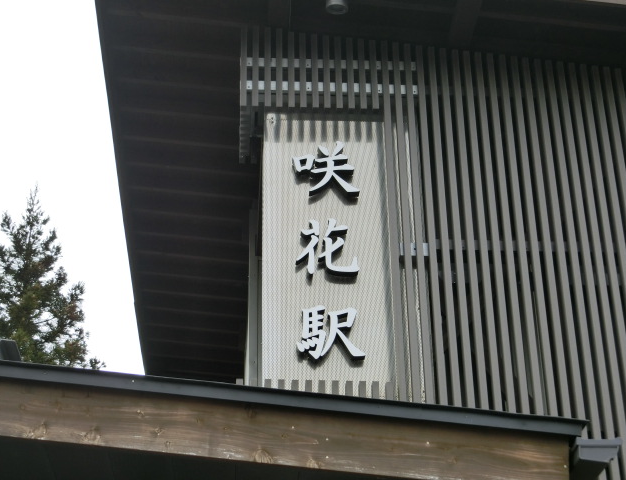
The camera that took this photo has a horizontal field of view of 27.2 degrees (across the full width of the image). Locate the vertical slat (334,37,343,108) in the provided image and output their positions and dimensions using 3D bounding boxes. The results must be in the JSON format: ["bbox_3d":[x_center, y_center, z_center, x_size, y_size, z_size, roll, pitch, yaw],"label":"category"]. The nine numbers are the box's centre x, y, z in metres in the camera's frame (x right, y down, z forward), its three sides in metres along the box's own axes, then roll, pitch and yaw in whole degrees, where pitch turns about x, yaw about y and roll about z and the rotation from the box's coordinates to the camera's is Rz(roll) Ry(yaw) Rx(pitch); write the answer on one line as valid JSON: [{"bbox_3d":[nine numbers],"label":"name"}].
[{"bbox_3d":[0.141,-0.919,7.174,0.035,0.490,0.042,1,-29,-3],"label":"vertical slat"}]

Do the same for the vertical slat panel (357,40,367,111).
[{"bbox_3d":[0.269,-0.899,7.102,0.035,0.487,0.049,1,-31,-3],"label":"vertical slat panel"}]

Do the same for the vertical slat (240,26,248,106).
[{"bbox_3d":[-0.382,-0.948,7.154,0.035,0.538,0.042,1,-29,-3],"label":"vertical slat"}]

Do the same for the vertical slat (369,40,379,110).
[{"bbox_3d":[0.339,-0.907,7.181,0.035,0.471,0.042,1,-29,-3],"label":"vertical slat"}]

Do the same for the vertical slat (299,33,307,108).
[{"bbox_3d":[-0.057,-0.930,7.167,0.035,0.507,0.042,1,-29,-3],"label":"vertical slat"}]

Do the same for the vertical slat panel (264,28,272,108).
[{"bbox_3d":[-0.247,-0.936,7.090,0.035,0.545,0.049,1,-31,-3],"label":"vertical slat panel"}]

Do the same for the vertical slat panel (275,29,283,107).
[{"bbox_3d":[-0.199,-1.000,7.612,0.039,0.580,0.050,1,-31,-3],"label":"vertical slat panel"}]

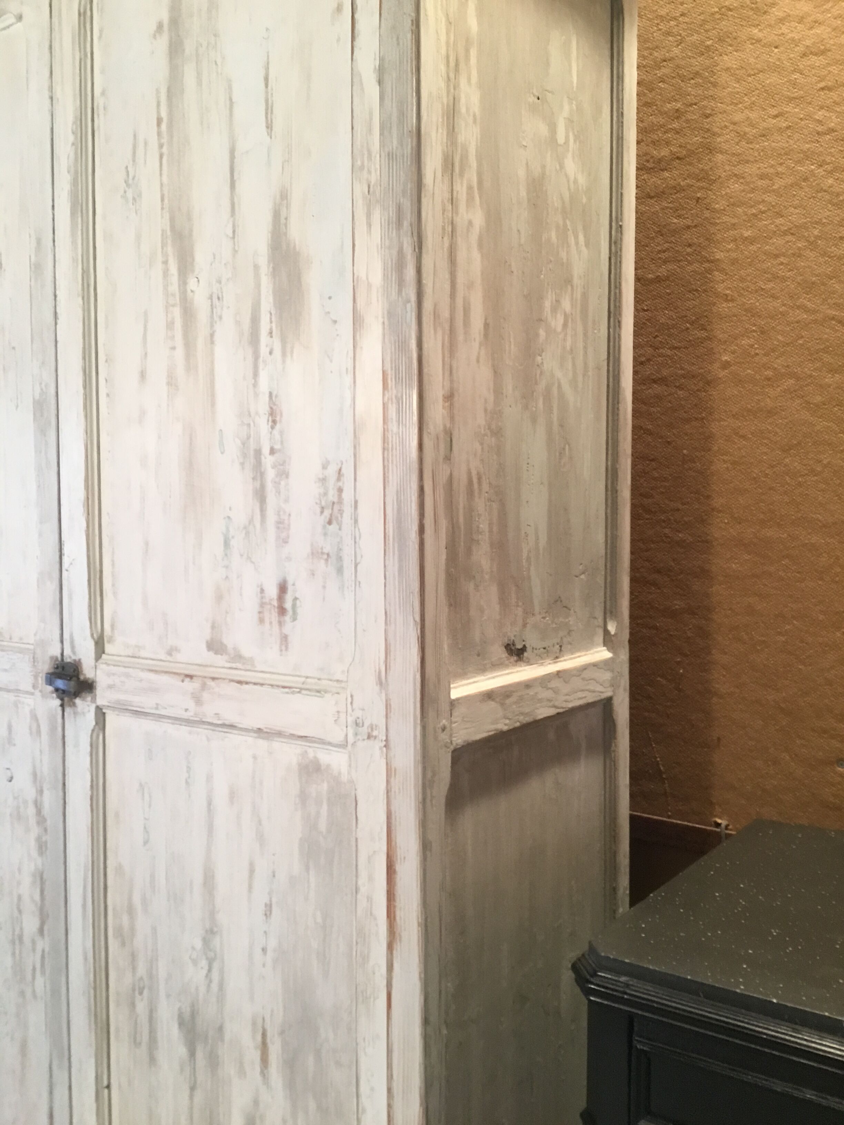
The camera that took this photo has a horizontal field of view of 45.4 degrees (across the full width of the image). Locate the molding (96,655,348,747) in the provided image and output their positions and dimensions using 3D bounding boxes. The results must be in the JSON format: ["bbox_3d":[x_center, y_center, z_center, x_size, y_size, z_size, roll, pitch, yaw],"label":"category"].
[{"bbox_3d":[-0.266,0.171,1.290,0.453,0.077,0.025,2,3,35],"label":"molding"}]

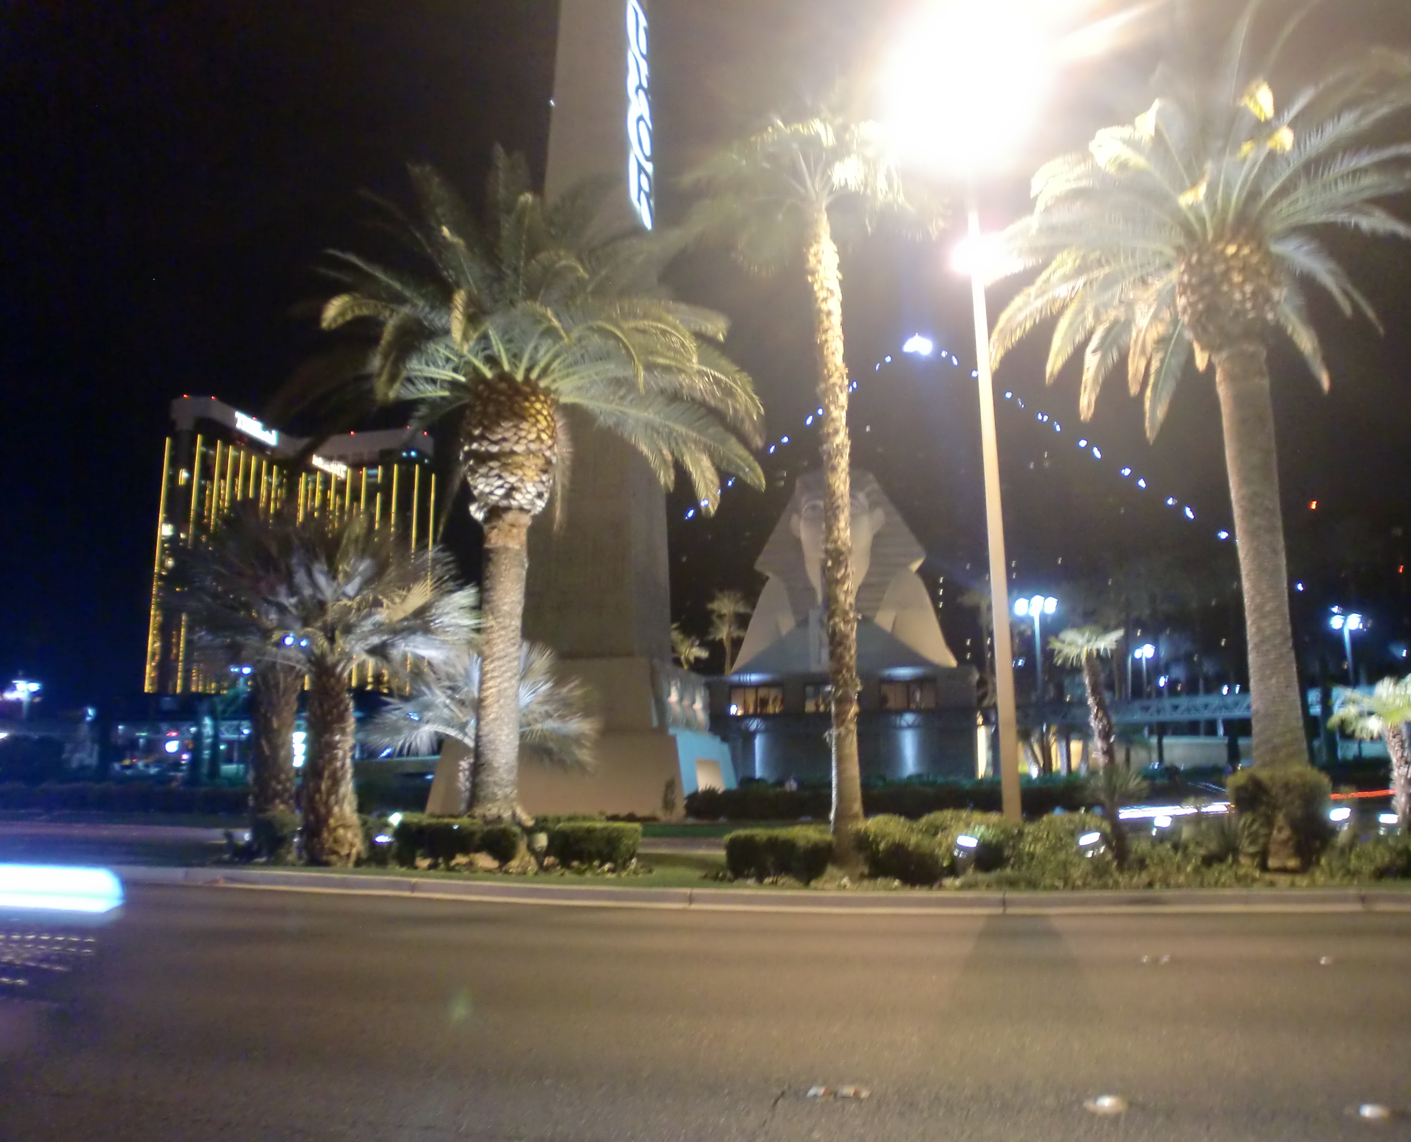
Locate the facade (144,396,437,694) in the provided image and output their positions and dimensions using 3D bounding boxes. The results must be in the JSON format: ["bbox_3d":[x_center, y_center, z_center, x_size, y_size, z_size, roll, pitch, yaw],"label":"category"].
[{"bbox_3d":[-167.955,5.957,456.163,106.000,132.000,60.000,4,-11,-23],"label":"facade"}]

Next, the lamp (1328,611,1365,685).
[{"bbox_3d":[47.625,9.914,84.322,2.400,14.110,2.040,-2,-11,8],"label":"lamp"}]

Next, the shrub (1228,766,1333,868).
[{"bbox_3d":[7.023,2.997,13.878,1.250,1.200,1.200,-3,-11,14],"label":"shrub"}]

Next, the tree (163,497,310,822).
[{"bbox_3d":[-7.084,1.726,18.296,3.300,5.560,3.300,-3,-11,14],"label":"tree"}]

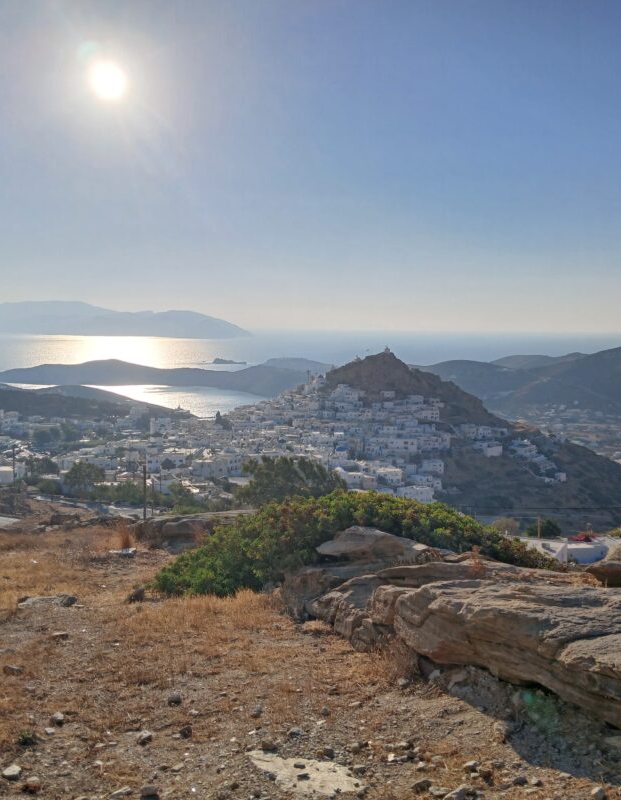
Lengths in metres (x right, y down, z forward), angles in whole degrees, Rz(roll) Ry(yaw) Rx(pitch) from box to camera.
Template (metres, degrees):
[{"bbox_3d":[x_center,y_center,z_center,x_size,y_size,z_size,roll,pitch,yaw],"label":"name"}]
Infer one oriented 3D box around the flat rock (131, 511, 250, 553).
[{"bbox_3d":[-1.782,1.954,12.000,1.750,0.500,1.200,0,5,-5],"label":"flat rock"}]

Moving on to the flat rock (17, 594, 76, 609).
[{"bbox_3d":[-2.142,1.635,6.500,0.440,0.075,0.230,0,5,-3],"label":"flat rock"}]

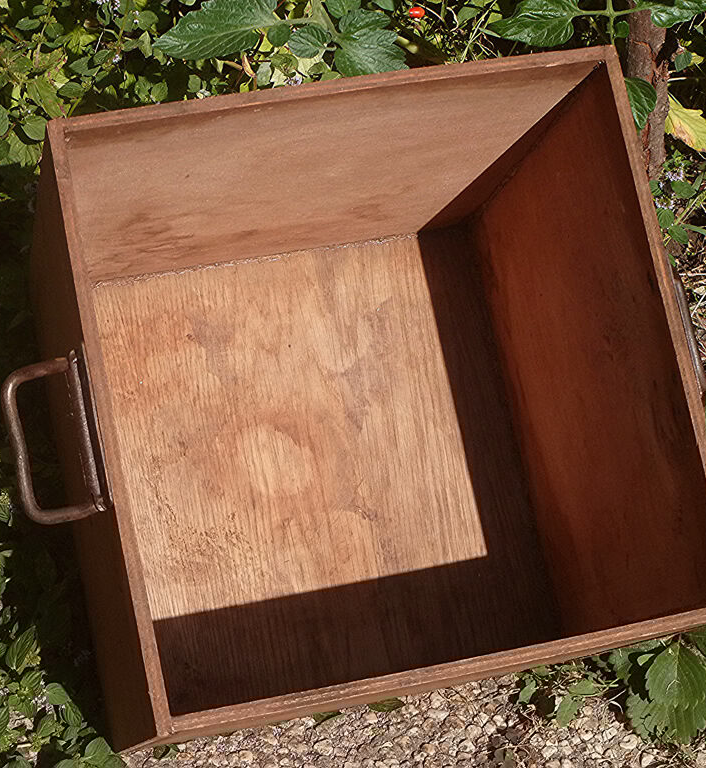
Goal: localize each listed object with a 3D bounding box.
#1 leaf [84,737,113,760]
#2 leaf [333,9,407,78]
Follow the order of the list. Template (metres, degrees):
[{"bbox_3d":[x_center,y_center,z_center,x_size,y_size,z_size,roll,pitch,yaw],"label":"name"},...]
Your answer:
[{"bbox_3d":[-0.206,0.295,1.579,0.026,0.005,0.020,-43,86,-13],"label":"leaf"},{"bbox_3d":[0.015,-0.285,1.640,0.063,0.025,0.055,22,70,4],"label":"leaf"}]

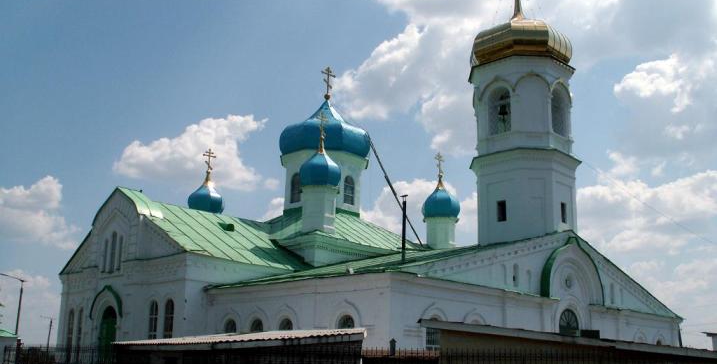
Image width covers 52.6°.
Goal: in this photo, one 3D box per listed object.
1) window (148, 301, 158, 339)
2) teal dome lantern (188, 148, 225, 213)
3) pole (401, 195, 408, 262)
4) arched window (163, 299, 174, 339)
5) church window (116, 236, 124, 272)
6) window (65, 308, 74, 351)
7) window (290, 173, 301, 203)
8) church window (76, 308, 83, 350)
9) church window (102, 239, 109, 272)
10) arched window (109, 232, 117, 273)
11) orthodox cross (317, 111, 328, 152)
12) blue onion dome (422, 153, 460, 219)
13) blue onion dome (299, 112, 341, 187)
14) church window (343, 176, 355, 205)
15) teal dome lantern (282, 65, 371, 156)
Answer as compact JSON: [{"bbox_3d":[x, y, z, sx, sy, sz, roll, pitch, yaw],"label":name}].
[{"bbox_3d":[-10.793,7.796,38.249,0.847,3.111,0.220,-12,-20,42],"label":"window"},{"bbox_3d":[-11.028,-0.156,53.532,2.548,4.865,2.548,15,-20,-43],"label":"teal dome lantern"},{"bbox_3d":[2.246,2.272,35.724,0.308,3.302,0.308,1,-14,0],"label":"pole"},{"bbox_3d":[-9.727,7.556,37.252,0.862,3.126,0.220,-12,-20,42],"label":"arched window"},{"bbox_3d":[-13.543,4.085,41.527,0.252,1.986,0.476,15,-20,-43],"label":"church window"},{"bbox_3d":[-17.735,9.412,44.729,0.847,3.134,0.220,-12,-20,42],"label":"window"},{"bbox_3d":[-4.610,0.513,53.085,1.016,2.195,0.220,-12,-20,42],"label":"window"},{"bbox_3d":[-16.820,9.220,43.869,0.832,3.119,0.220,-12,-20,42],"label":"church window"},{"bbox_3d":[-15.197,4.419,43.583,0.462,1.948,0.220,-12,-20,42],"label":"church window"},{"bbox_3d":[-14.190,4.119,42.191,0.252,2.428,0.588,15,-20,-43],"label":"arched window"},{"bbox_3d":[-2.364,-3.243,47.032,0.200,2.872,1.078,-12,-20,42],"label":"orthodox cross"},{"bbox_3d":[5.994,0.231,53.417,2.548,4.865,2.548,1,-14,0],"label":"blue onion dome"},{"bbox_3d":[-2.531,-2.118,48.717,2.870,5.480,2.870,1,-14,0],"label":"blue onion dome"},{"bbox_3d":[-0.645,0.591,53.055,0.220,2.156,1.032,-12,-20,42],"label":"church window"},{"bbox_3d":[-2.382,-5.466,54.867,6.580,7.079,6.580,15,-20,-43],"label":"teal dome lantern"}]

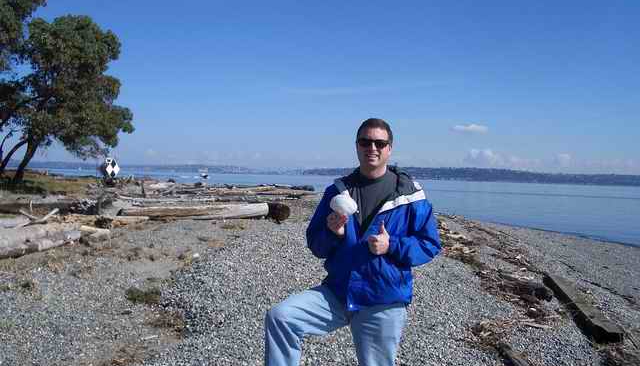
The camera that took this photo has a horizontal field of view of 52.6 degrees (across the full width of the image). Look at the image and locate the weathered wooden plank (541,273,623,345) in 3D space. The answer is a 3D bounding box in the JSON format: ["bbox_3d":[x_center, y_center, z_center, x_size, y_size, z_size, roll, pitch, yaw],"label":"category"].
[{"bbox_3d":[3.460,1.620,8.770,0.270,0.200,4.100,2,1,11],"label":"weathered wooden plank"}]

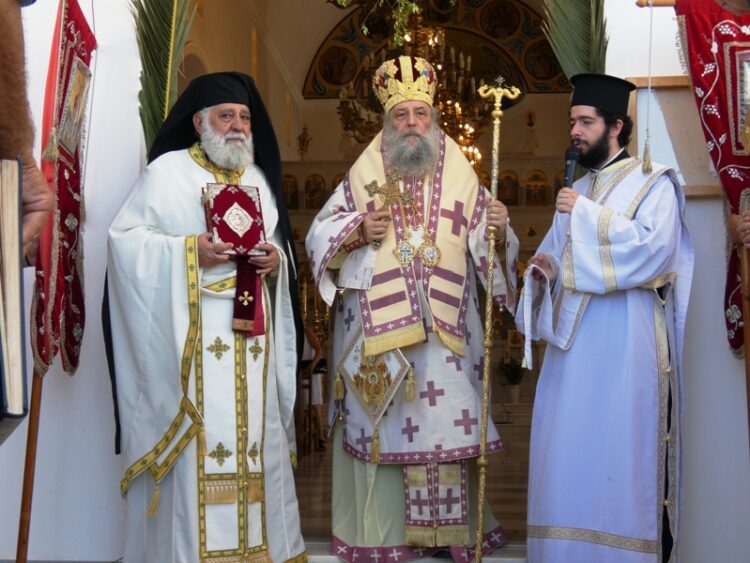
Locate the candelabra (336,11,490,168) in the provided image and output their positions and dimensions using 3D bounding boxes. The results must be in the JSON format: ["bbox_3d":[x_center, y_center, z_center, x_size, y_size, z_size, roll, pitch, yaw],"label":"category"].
[{"bbox_3d":[0.360,-1.781,11.000,1.420,1.480,1.420,0,-5,0],"label":"candelabra"}]

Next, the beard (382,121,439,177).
[{"bbox_3d":[0.123,-0.458,4.120,0.190,0.195,0.140,0,-5,-1],"label":"beard"}]

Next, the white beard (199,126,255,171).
[{"bbox_3d":[-0.485,-0.441,3.920,0.170,0.160,0.140,2,-5,-21],"label":"white beard"}]

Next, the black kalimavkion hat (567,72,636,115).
[{"bbox_3d":[0.769,-0.630,4.030,0.228,0.125,0.228,7,-6,1],"label":"black kalimavkion hat"}]

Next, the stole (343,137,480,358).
[{"bbox_3d":[0.131,-0.143,4.170,0.490,0.800,0.340,0,-5,0],"label":"stole"}]

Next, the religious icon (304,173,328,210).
[{"bbox_3d":[-0.834,-1.276,17.000,0.310,0.520,0.040,0,-5,5],"label":"religious icon"}]

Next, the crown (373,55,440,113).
[{"bbox_3d":[0.108,-0.692,4.220,0.230,0.195,0.230,-4,-11,-4],"label":"crown"}]

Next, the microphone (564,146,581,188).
[{"bbox_3d":[0.646,-0.348,3.950,0.050,0.200,0.050,12,-7,-31],"label":"microphone"}]

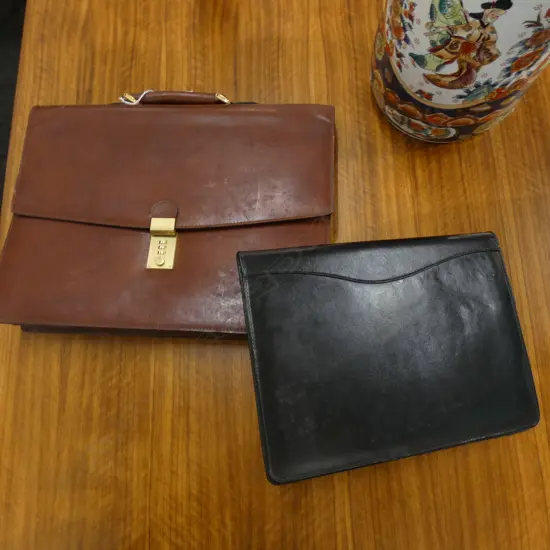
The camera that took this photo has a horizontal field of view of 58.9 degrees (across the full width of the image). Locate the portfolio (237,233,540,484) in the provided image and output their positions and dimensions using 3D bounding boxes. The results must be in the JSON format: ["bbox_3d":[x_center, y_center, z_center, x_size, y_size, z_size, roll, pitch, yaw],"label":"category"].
[{"bbox_3d":[0.146,0.085,0.599,0.362,0.024,0.262,-6,78,-15],"label":"portfolio"}]

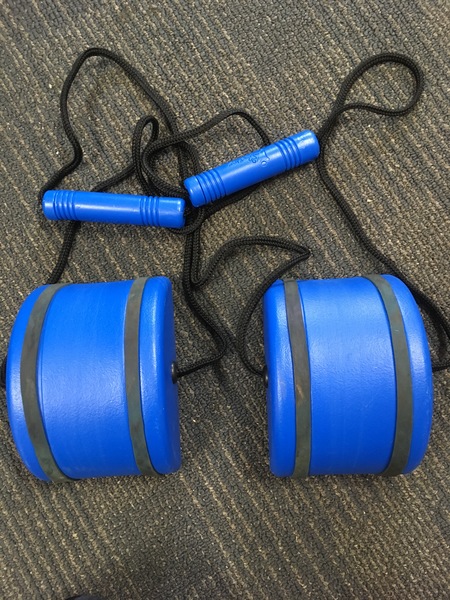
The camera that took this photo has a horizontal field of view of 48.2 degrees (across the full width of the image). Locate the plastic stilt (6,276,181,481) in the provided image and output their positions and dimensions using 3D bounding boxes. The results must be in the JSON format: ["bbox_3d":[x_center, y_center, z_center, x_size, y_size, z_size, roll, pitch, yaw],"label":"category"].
[{"bbox_3d":[-0.100,0.061,0.387,0.114,0.074,0.160,-4,84,1],"label":"plastic stilt"}]

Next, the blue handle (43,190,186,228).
[{"bbox_3d":[-0.092,-0.076,0.418,0.119,0.025,0.025,4,84,2],"label":"blue handle"}]

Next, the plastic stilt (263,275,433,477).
[{"bbox_3d":[0.090,0.058,0.382,0.114,0.074,0.160,-2,84,1],"label":"plastic stilt"}]

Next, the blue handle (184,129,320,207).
[{"bbox_3d":[0.023,-0.110,0.420,0.119,0.025,0.025,-22,84,2],"label":"blue handle"}]

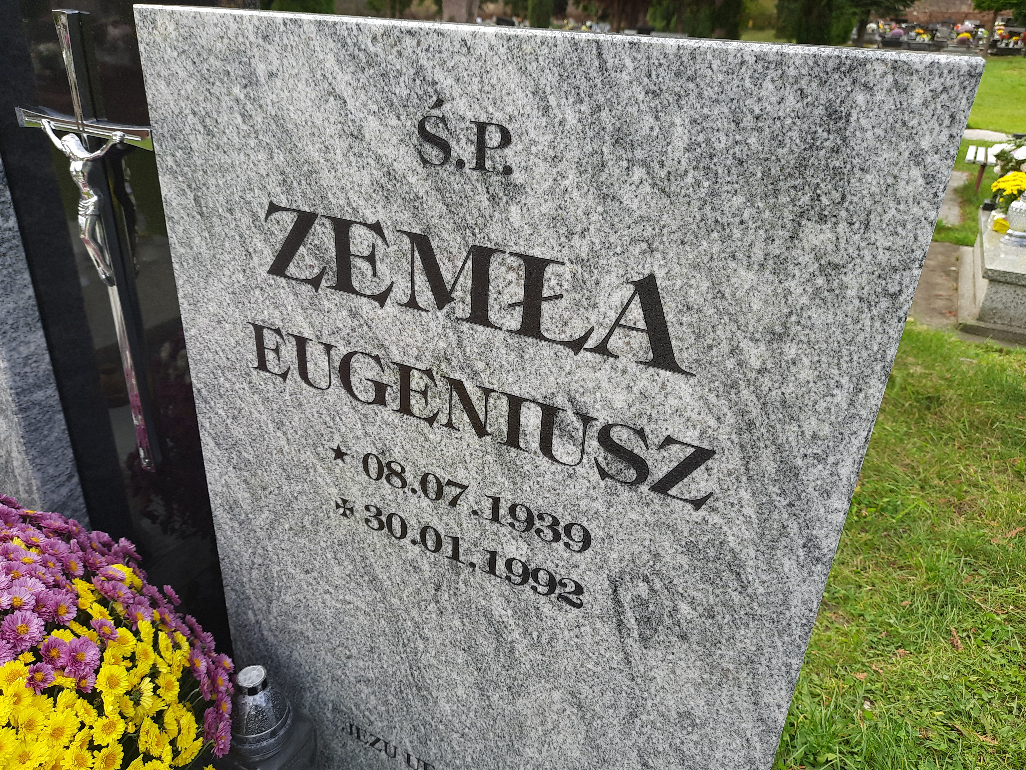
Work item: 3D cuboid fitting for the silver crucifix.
[{"bbox_3d":[-0.491,-0.135,0.888,0.221,0.560,0.040,15,28,23],"label":"silver crucifix"}]

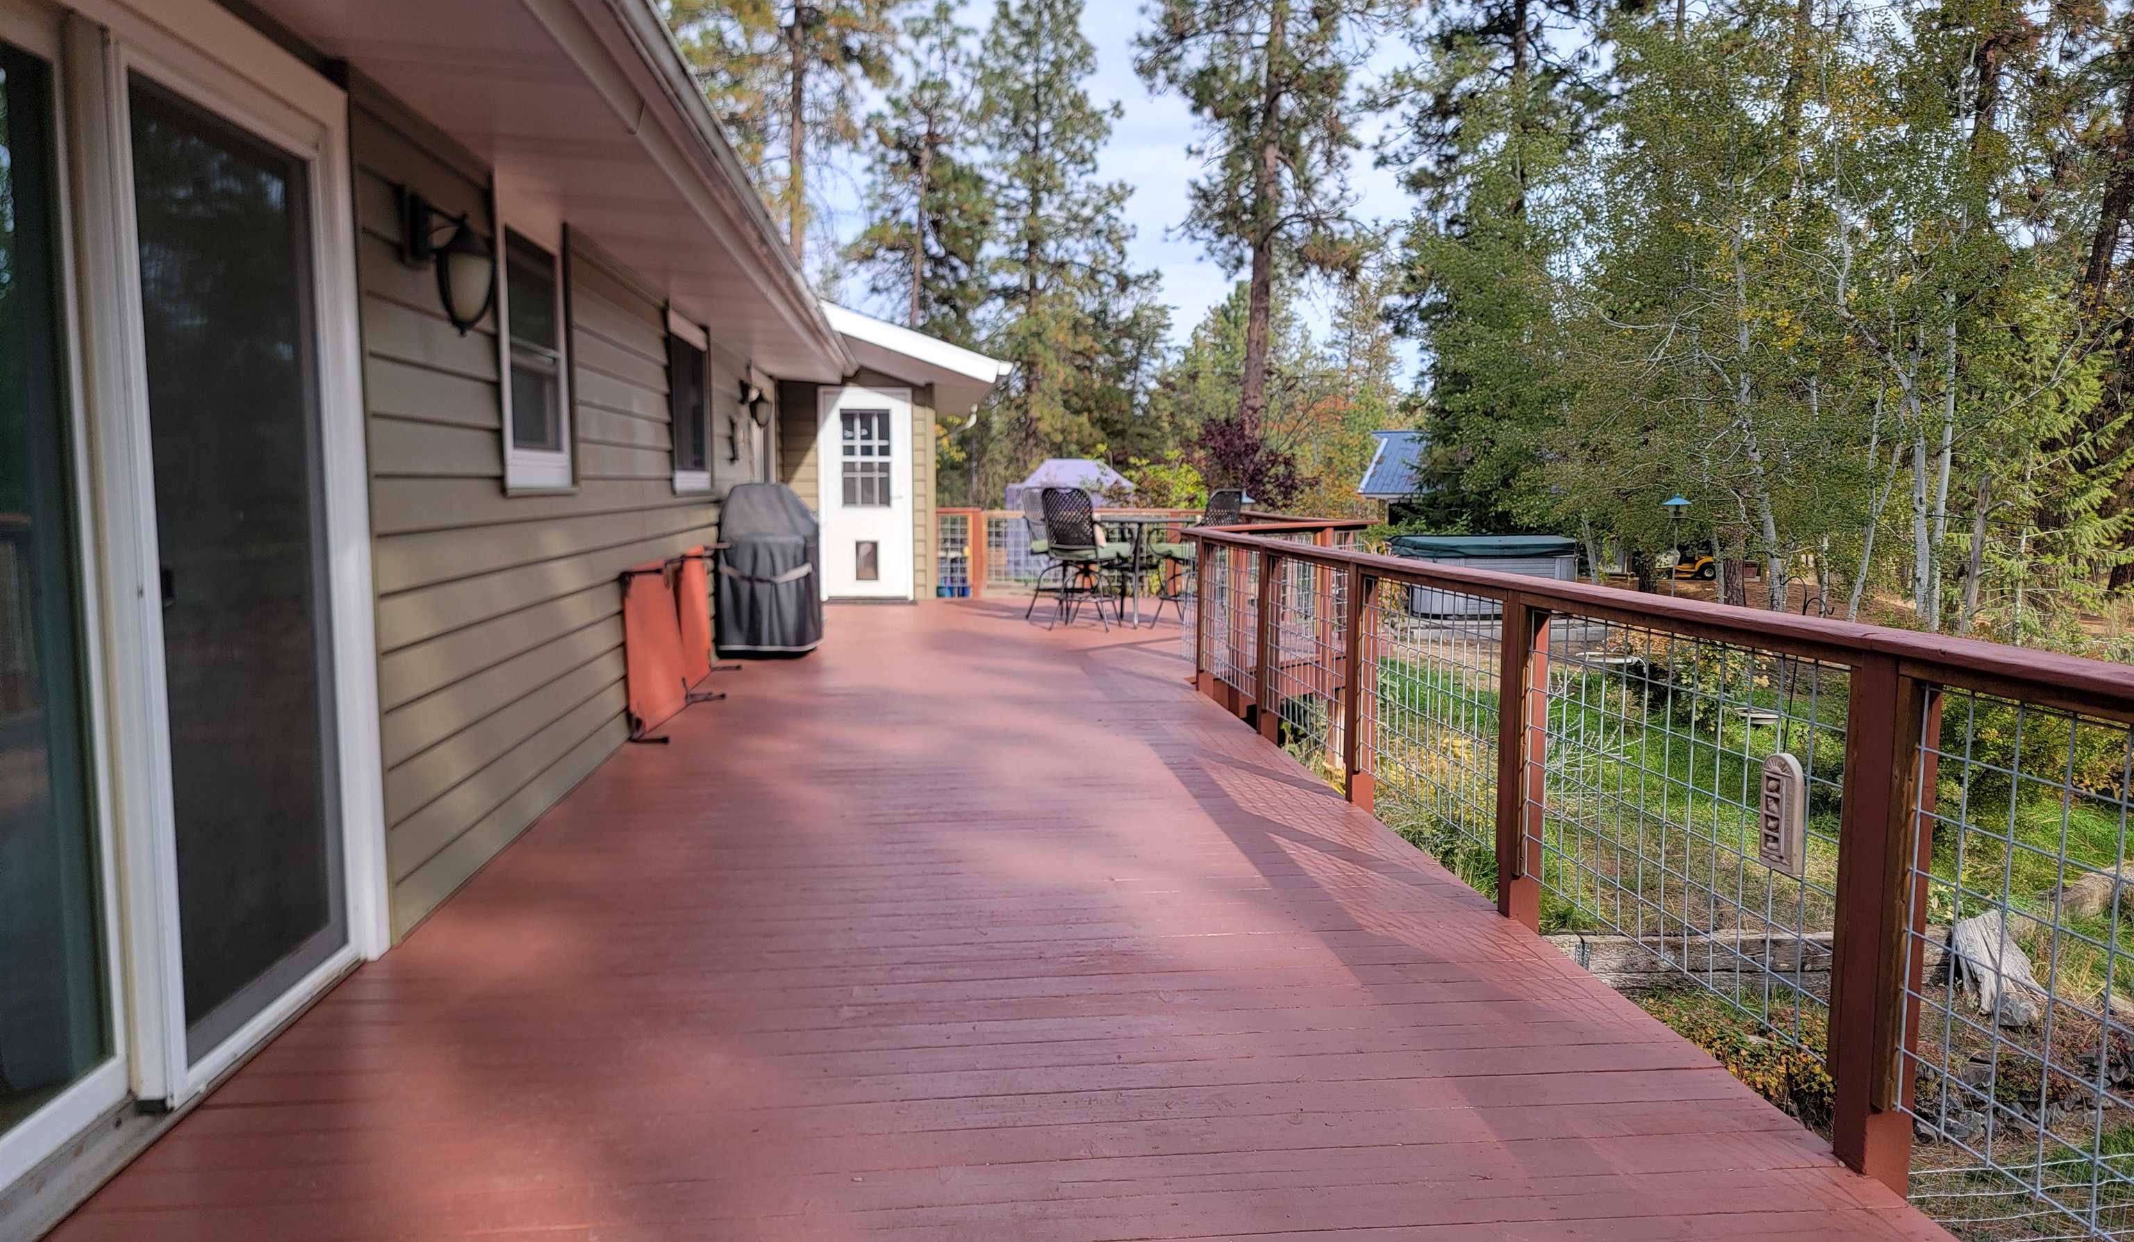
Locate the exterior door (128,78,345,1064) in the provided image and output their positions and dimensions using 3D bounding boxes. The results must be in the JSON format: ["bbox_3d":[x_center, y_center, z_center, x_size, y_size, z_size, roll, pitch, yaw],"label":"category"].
[{"bbox_3d":[-1.722,-0.109,3.125,0.060,1.870,0.820,-1,5,-6],"label":"exterior door"}]

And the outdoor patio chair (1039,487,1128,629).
[{"bbox_3d":[0.166,-0.515,12.173,0.600,1.140,0.660,4,7,36],"label":"outdoor patio chair"}]

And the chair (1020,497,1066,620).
[{"bbox_3d":[-0.024,-0.581,12.883,0.660,1.140,0.600,4,6,34],"label":"chair"}]

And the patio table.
[{"bbox_3d":[0.568,-0.426,12.498,1.000,0.900,1.000,-1,5,-6],"label":"patio table"}]

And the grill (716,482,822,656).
[{"bbox_3d":[-2.108,-0.400,10.693,0.650,1.200,1.150,-1,5,-6],"label":"grill"}]

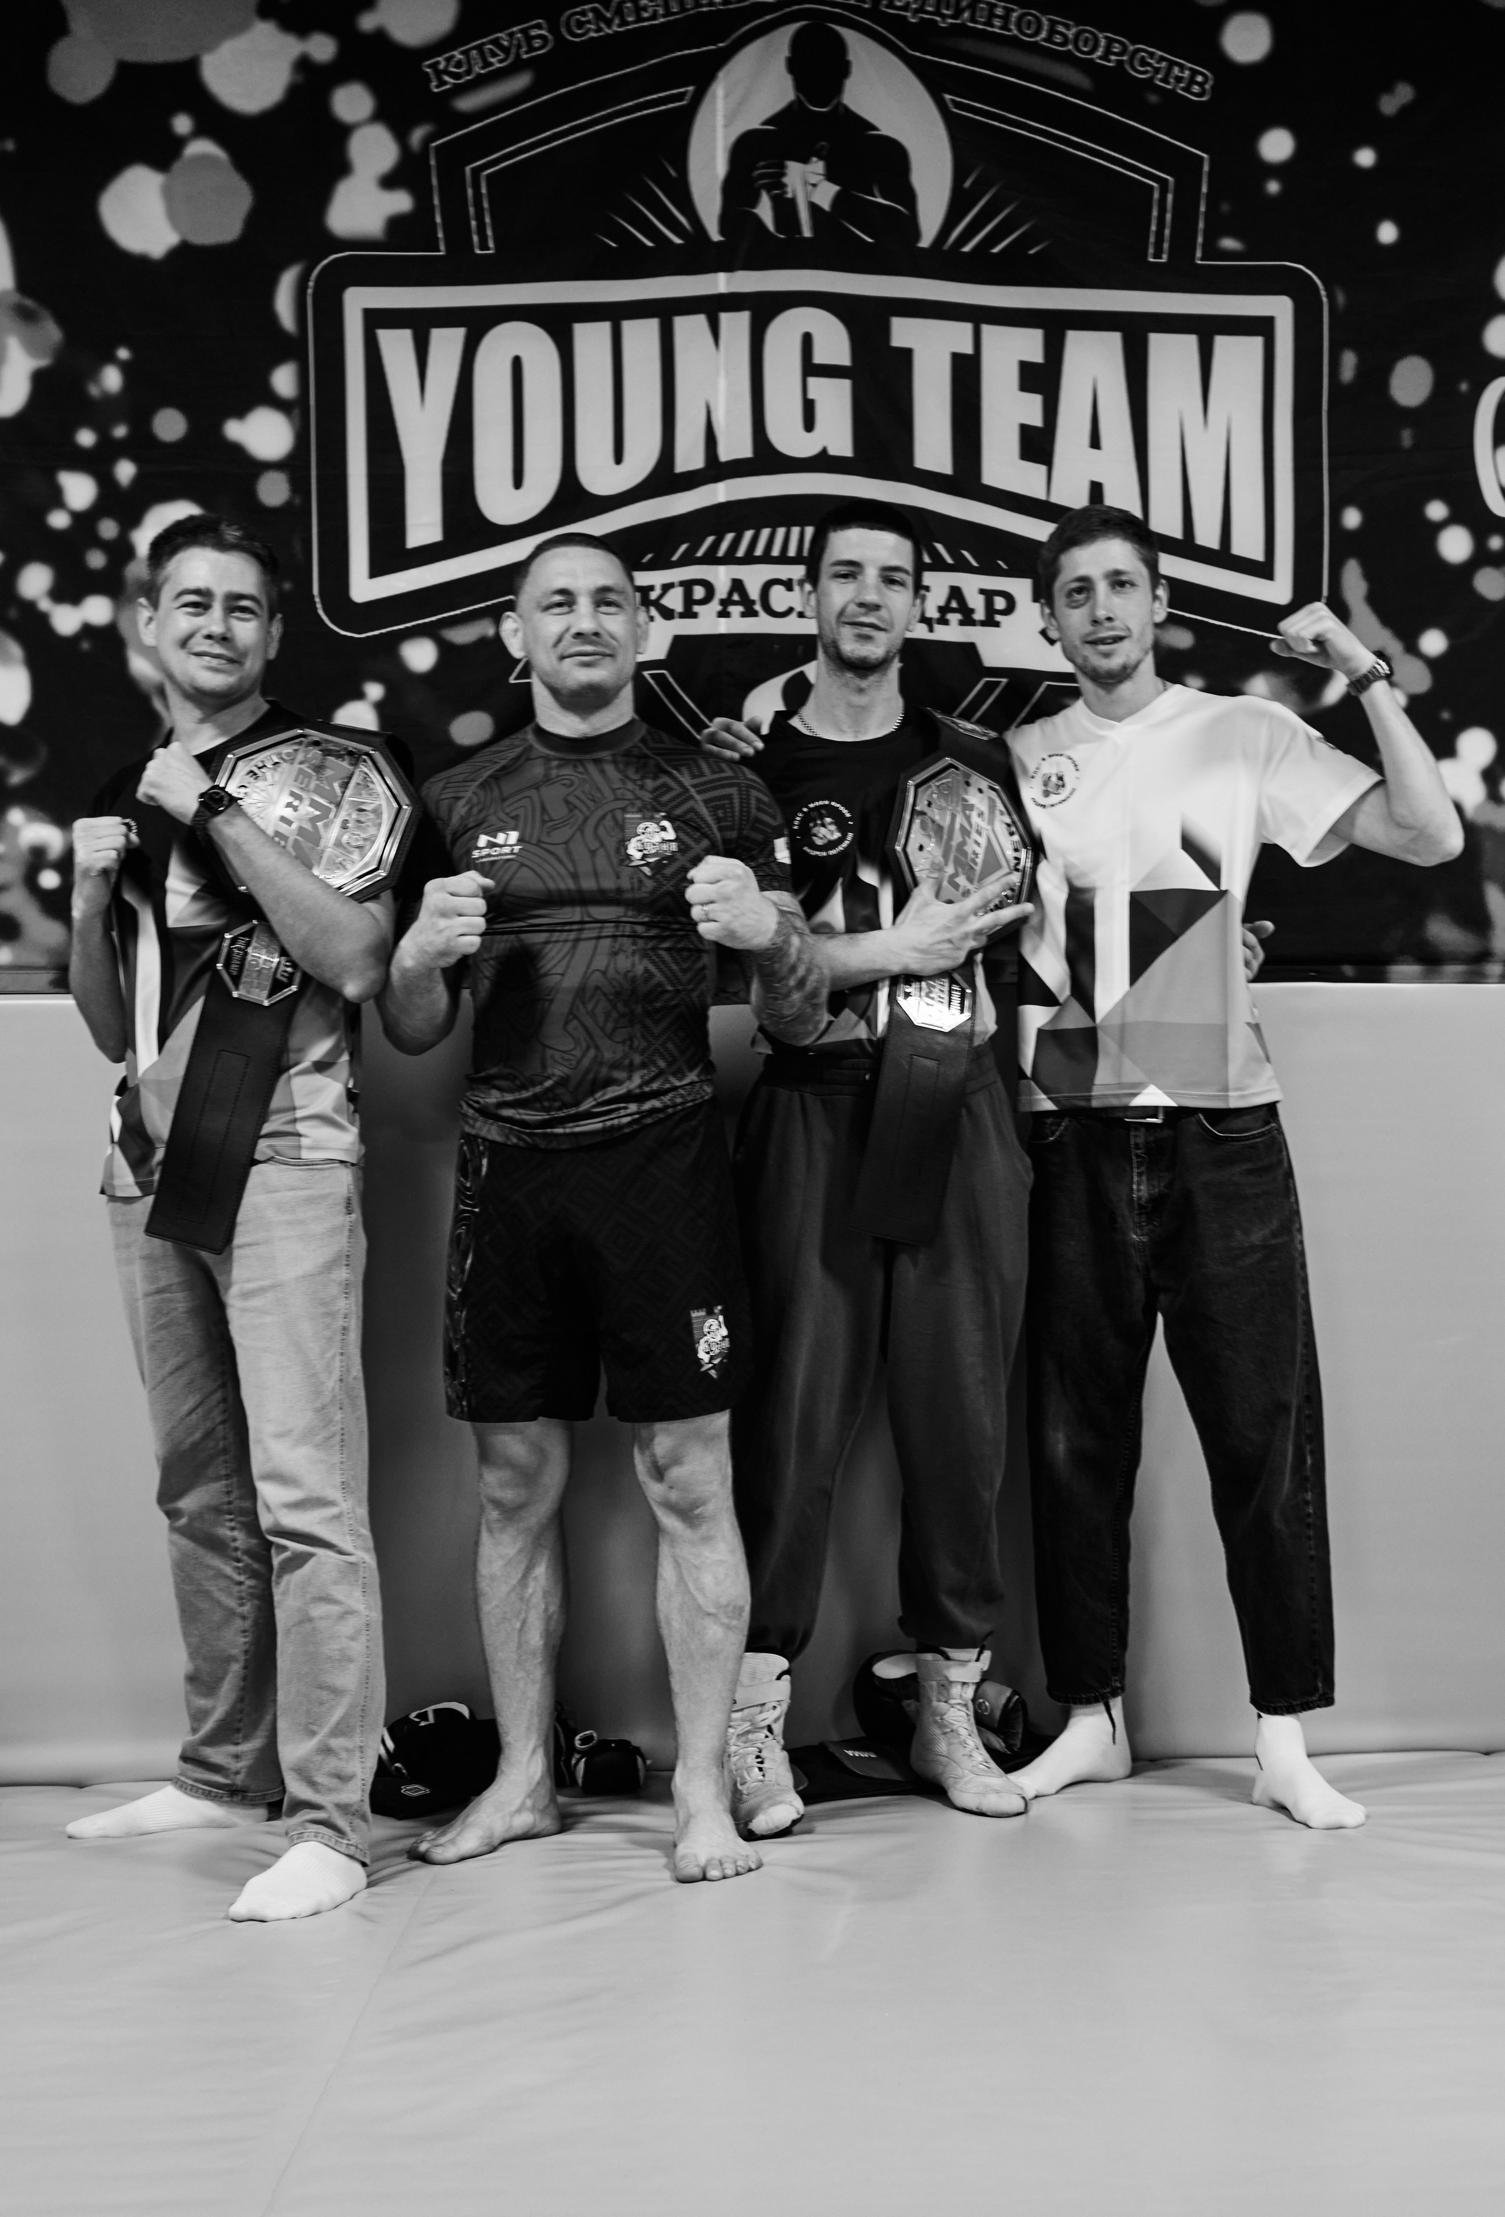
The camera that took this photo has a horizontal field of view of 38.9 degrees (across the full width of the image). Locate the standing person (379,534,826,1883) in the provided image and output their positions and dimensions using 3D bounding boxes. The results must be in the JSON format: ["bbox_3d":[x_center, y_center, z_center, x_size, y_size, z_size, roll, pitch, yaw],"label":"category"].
[{"bbox_3d":[-0.200,0.118,2.820,0.600,1.770,0.460,-1,3,-3],"label":"standing person"}]

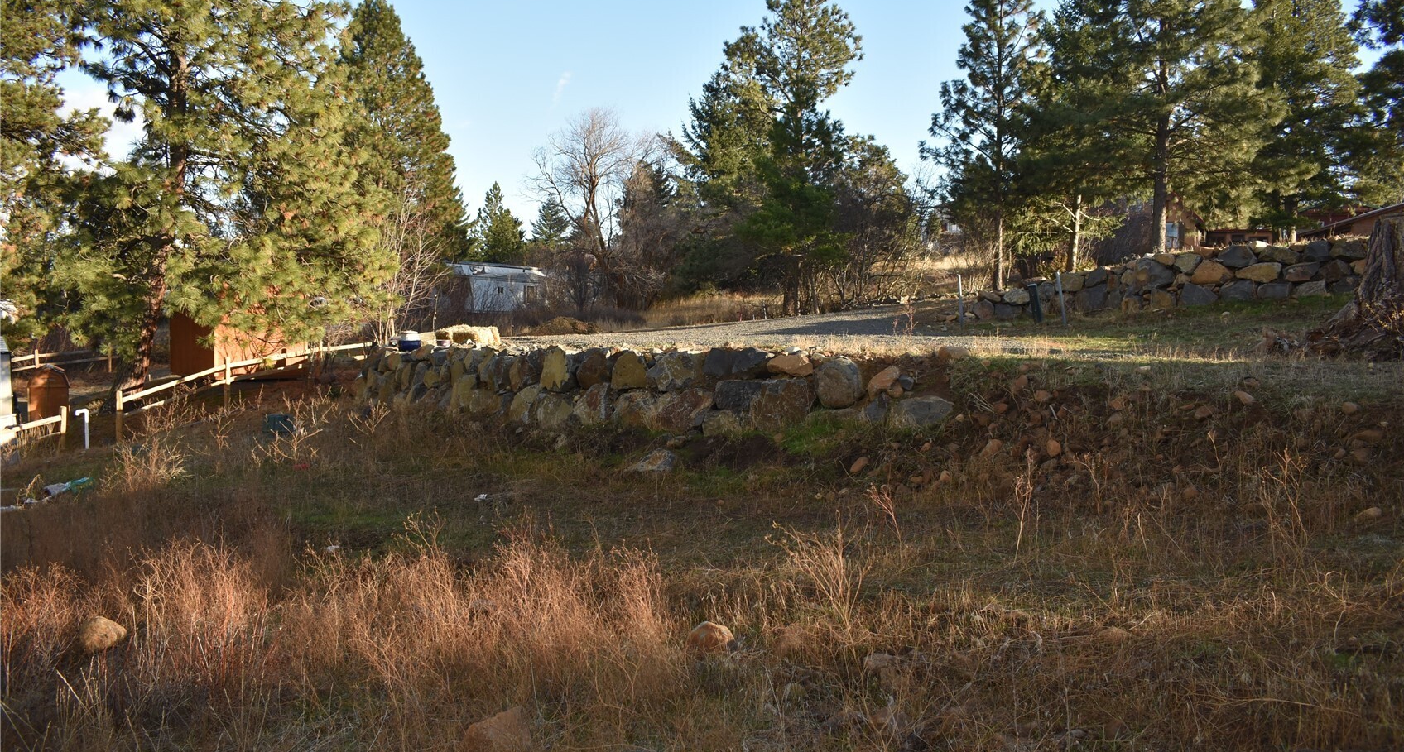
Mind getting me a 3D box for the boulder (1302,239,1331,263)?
[{"bbox_3d":[14.903,-3.026,25.500,0.681,0.541,0.550,0,2,9],"label":"boulder"}]

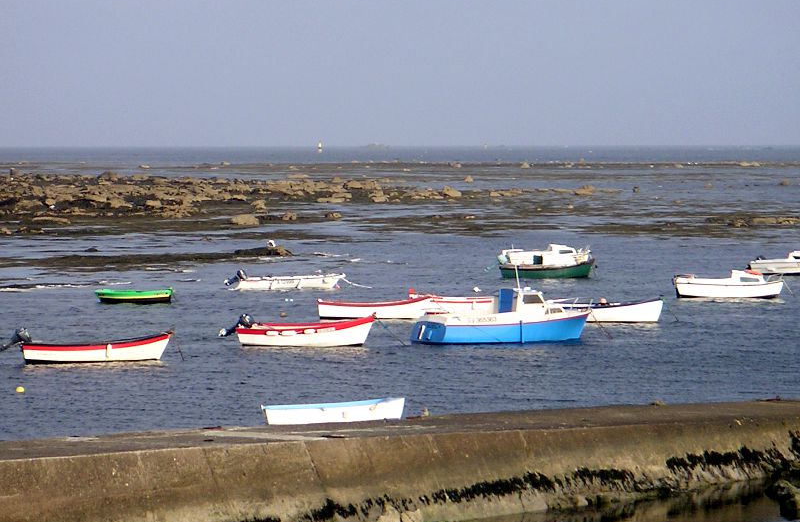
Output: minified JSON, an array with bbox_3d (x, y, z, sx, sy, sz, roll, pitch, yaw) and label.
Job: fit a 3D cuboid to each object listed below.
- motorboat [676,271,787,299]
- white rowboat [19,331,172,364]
[{"bbox_3d":[14.711,1.096,114.469,4.846,1.348,1.793,0,3,-8],"label":"motorboat"},{"bbox_3d":[-9.496,2.727,80.509,4.767,1.046,1.668,0,3,-5],"label":"white rowboat"}]

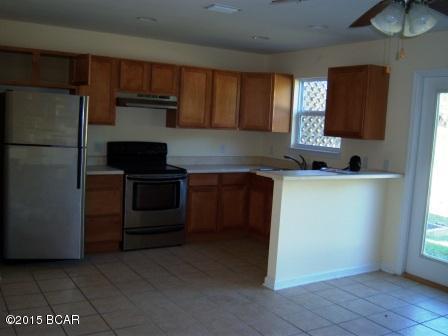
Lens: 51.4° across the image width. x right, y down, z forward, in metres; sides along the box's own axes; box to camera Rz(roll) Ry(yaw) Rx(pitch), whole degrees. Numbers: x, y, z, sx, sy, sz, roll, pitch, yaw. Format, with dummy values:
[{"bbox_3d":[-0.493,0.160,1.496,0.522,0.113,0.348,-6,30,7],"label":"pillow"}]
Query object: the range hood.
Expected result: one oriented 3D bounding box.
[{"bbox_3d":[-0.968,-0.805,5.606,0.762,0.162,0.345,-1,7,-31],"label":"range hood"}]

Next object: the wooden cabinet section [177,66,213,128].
[{"bbox_3d":[-0.444,-0.882,5.944,0.459,0.759,0.328,-1,7,-31],"label":"wooden cabinet section"}]

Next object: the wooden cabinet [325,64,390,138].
[{"bbox_3d":[1.407,-0.702,5.024,0.330,0.754,0.560,-1,7,-31],"label":"wooden cabinet"}]

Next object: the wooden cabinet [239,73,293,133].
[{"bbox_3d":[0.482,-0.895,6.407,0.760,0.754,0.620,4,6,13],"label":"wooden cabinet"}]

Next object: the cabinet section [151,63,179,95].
[{"bbox_3d":[-0.794,-1.075,5.705,0.381,0.357,0.328,-1,7,-31],"label":"cabinet section"}]

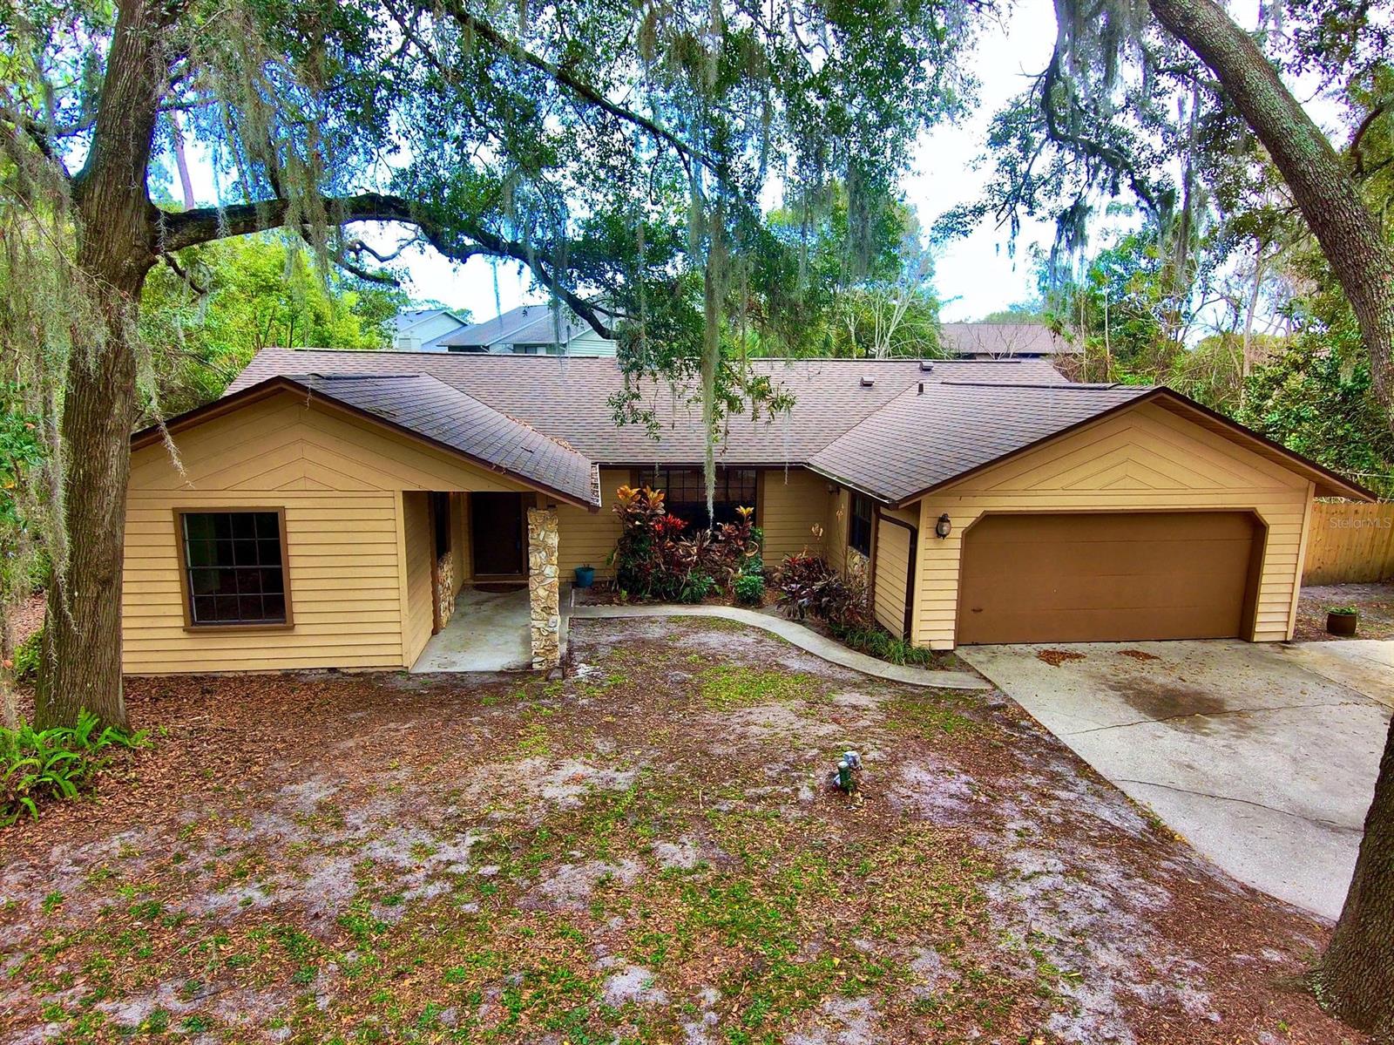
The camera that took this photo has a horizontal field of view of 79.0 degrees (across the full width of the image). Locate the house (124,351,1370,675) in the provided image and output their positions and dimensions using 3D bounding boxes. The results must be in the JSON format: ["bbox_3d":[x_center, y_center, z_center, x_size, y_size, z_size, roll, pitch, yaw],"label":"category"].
[{"bbox_3d":[-0.097,-1.439,18.705,19.590,4.460,15.340,0,10,-7],"label":"house"}]

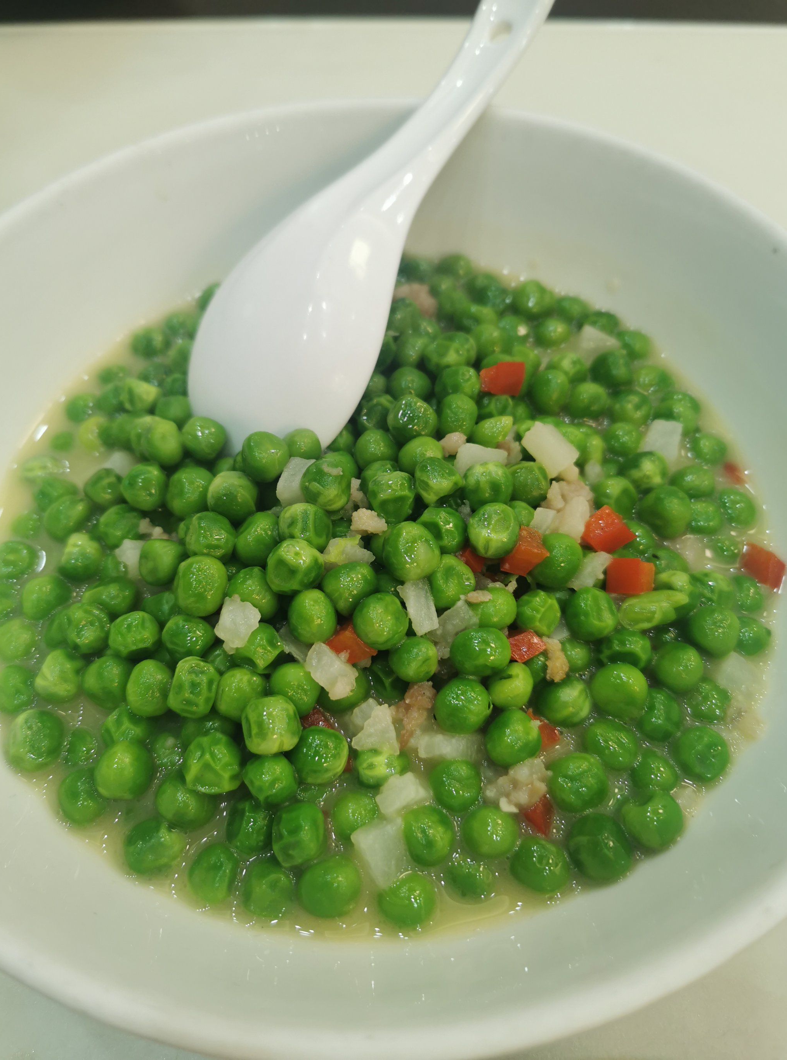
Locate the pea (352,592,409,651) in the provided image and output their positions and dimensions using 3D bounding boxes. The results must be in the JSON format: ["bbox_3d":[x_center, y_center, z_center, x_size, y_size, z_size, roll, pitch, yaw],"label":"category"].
[{"bbox_3d":[-0.002,0.015,0.135,0.009,0.009,0.010,-1,58,0],"label":"pea"}]

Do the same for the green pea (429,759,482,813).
[{"bbox_3d":[0.010,0.042,0.137,0.009,0.009,0.008,-1,58,0],"label":"green pea"}]

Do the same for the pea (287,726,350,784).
[{"bbox_3d":[-0.012,0.035,0.129,0.009,0.009,0.009,-1,58,0],"label":"pea"}]

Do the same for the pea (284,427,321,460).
[{"bbox_3d":[-0.019,-0.017,0.170,0.008,0.008,0.008,0,58,0],"label":"pea"}]

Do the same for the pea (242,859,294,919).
[{"bbox_3d":[-0.020,0.057,0.130,0.008,0.008,0.009,-1,58,0],"label":"pea"}]

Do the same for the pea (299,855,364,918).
[{"bbox_3d":[-0.010,0.056,0.131,0.010,0.010,0.010,-2,58,0],"label":"pea"}]

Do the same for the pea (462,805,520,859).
[{"bbox_3d":[0.016,0.050,0.137,0.009,0.009,0.009,0,58,0],"label":"pea"}]

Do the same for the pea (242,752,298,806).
[{"bbox_3d":[-0.020,0.039,0.131,0.009,0.009,0.009,-1,58,0],"label":"pea"}]

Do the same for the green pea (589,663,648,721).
[{"bbox_3d":[0.040,0.029,0.146,0.010,0.010,0.010,-1,58,0],"label":"green pea"}]

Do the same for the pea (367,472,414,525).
[{"bbox_3d":[-0.001,-0.006,0.163,0.010,0.010,0.010,0,58,0],"label":"pea"}]

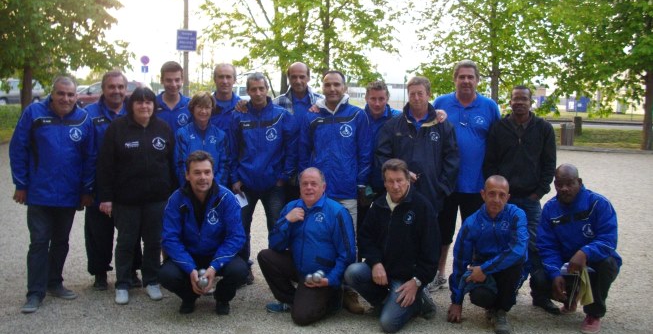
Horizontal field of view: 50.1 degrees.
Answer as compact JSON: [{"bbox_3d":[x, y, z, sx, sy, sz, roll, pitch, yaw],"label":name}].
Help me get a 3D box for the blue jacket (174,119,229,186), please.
[{"bbox_3d":[-0.987,-0.076,5.557,0.470,0.620,0.310,0,6,-11],"label":"blue jacket"}]

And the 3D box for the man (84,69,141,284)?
[{"bbox_3d":[-1.713,0.107,5.641,0.560,1.744,0.380,0,6,-8],"label":"man"}]

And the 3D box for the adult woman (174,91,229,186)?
[{"bbox_3d":[-0.992,0.197,5.587,0.470,1.590,0.330,0,6,-11],"label":"adult woman"}]

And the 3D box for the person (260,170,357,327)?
[{"bbox_3d":[-0.139,0.540,5.137,0.640,1.051,0.740,4,7,24],"label":"person"}]

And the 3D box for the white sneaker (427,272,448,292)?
[{"bbox_3d":[0.868,0.961,5.717,0.115,0.120,0.300,7,9,43],"label":"white sneaker"}]

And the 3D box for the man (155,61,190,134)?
[{"bbox_3d":[-1.277,0.053,5.791,0.530,1.837,0.360,0,6,-8],"label":"man"}]

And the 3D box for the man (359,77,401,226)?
[{"bbox_3d":[0.436,0.156,5.748,0.550,1.706,0.380,2,6,6],"label":"man"}]

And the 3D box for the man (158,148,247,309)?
[{"bbox_3d":[-0.922,0.464,5.234,0.640,1.140,0.680,0,6,-8],"label":"man"}]

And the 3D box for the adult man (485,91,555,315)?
[{"bbox_3d":[1.470,0.234,5.288,0.550,1.689,0.360,3,6,14],"label":"adult man"}]

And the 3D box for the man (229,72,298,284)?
[{"bbox_3d":[-0.508,0.115,5.718,0.570,1.745,0.380,1,6,-3],"label":"man"}]

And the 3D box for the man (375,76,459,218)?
[{"bbox_3d":[0.713,0.175,5.470,0.640,1.730,0.420,2,6,11],"label":"man"}]

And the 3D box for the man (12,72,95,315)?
[{"bbox_3d":[-2.028,0.177,5.185,0.600,1.675,0.480,0,6,-15],"label":"man"}]

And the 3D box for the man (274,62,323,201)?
[{"bbox_3d":[-0.231,0.077,5.741,0.570,1.839,0.380,1,6,-2],"label":"man"}]

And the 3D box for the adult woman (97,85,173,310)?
[{"bbox_3d":[-1.442,0.201,5.327,0.570,1.620,0.370,-1,7,-17],"label":"adult woman"}]

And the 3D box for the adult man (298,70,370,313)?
[{"bbox_3d":[0.060,0.182,5.175,0.560,1.763,0.400,2,6,4],"label":"adult man"}]

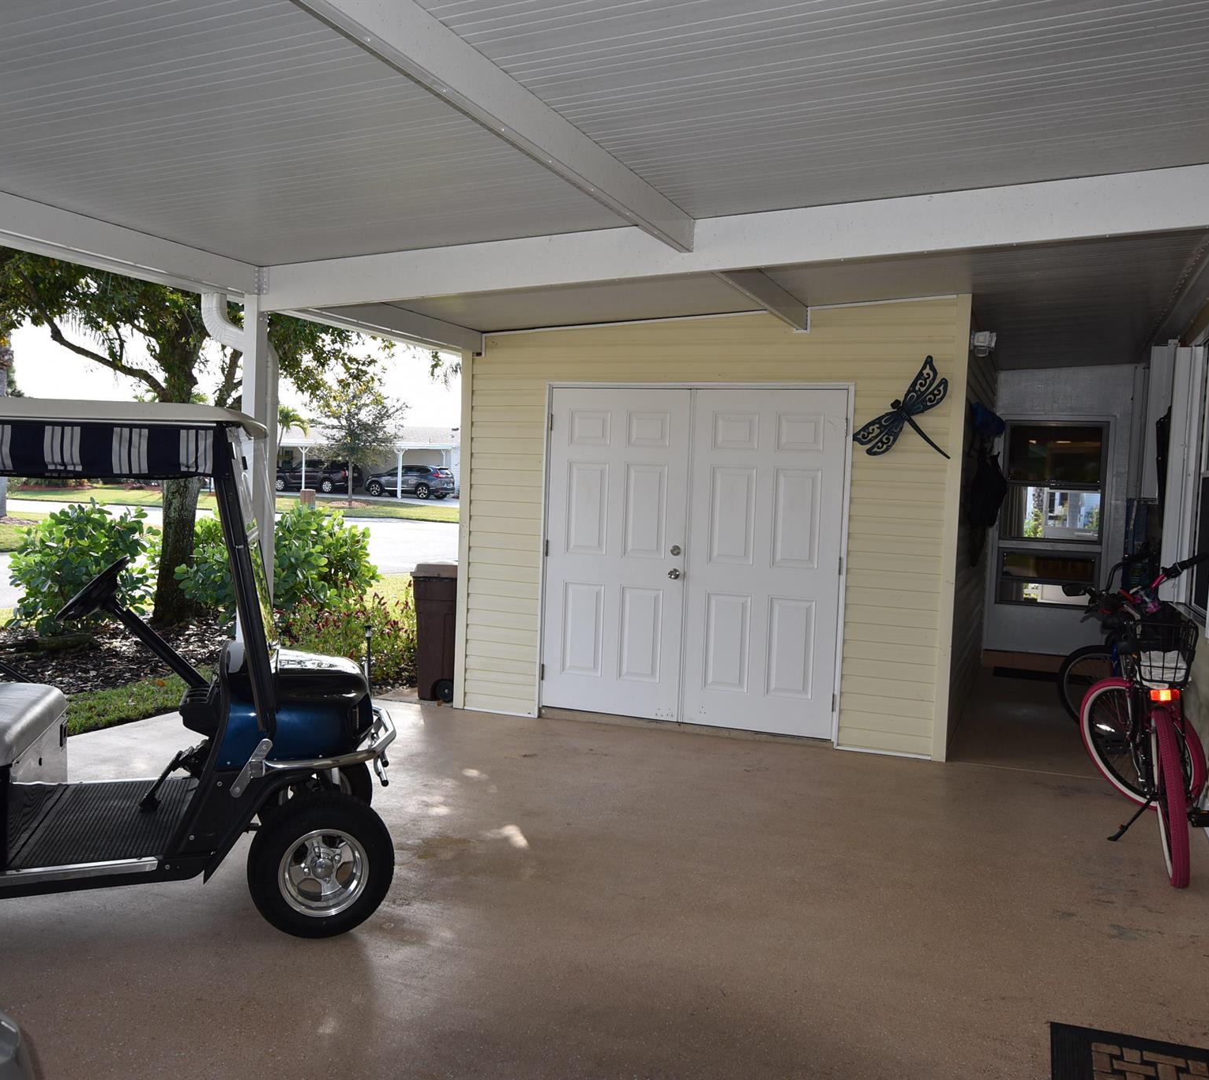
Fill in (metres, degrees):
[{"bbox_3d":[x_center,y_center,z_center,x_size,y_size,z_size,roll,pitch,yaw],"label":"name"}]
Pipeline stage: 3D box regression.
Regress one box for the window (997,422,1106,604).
[{"bbox_3d":[3.793,-0.219,9.543,0.800,1.540,0.070,4,3,22],"label":"window"}]

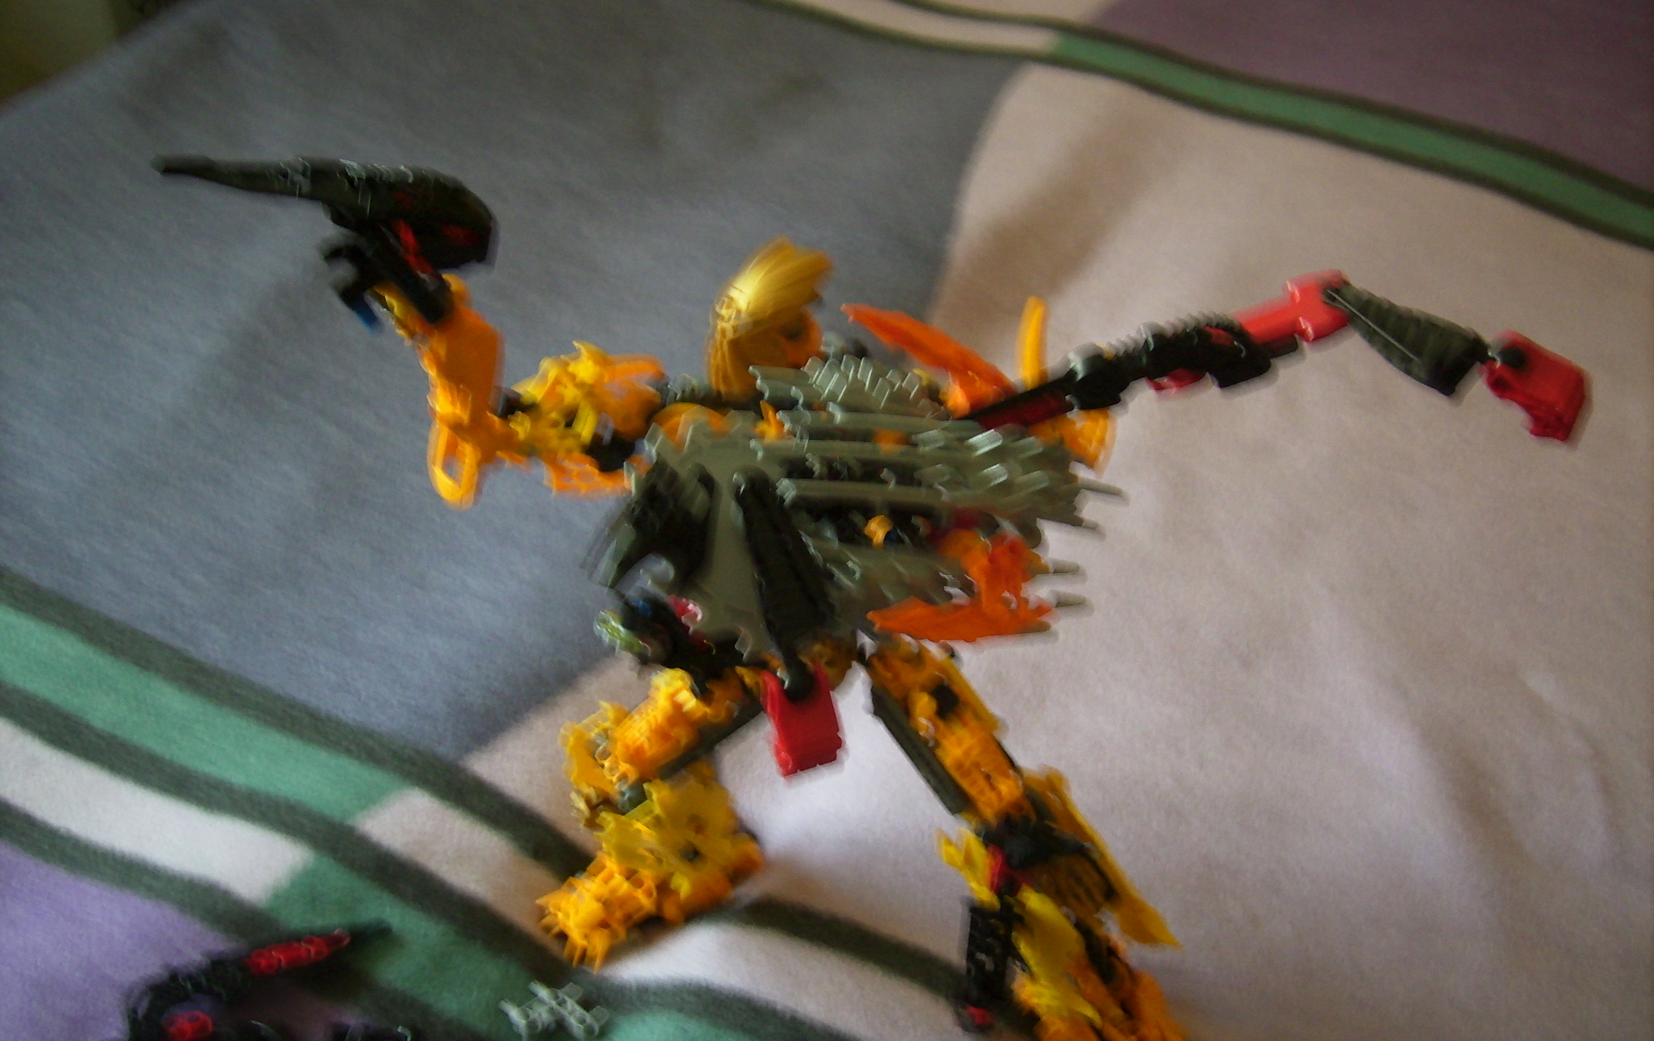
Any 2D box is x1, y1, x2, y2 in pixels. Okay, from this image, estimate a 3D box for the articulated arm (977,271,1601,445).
[{"bbox_3d":[0.146,-0.054,0.500,0.200,0.045,0.035,2,42,-7],"label":"articulated arm"}]

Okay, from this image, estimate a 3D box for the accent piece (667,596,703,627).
[{"bbox_3d":[-0.047,0.030,0.505,0.012,0.011,0.011,8,41,0],"label":"accent piece"}]

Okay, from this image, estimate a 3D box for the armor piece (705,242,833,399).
[{"bbox_3d":[-0.018,-0.060,0.465,0.042,0.048,0.038,-7,43,-16],"label":"armor piece"}]

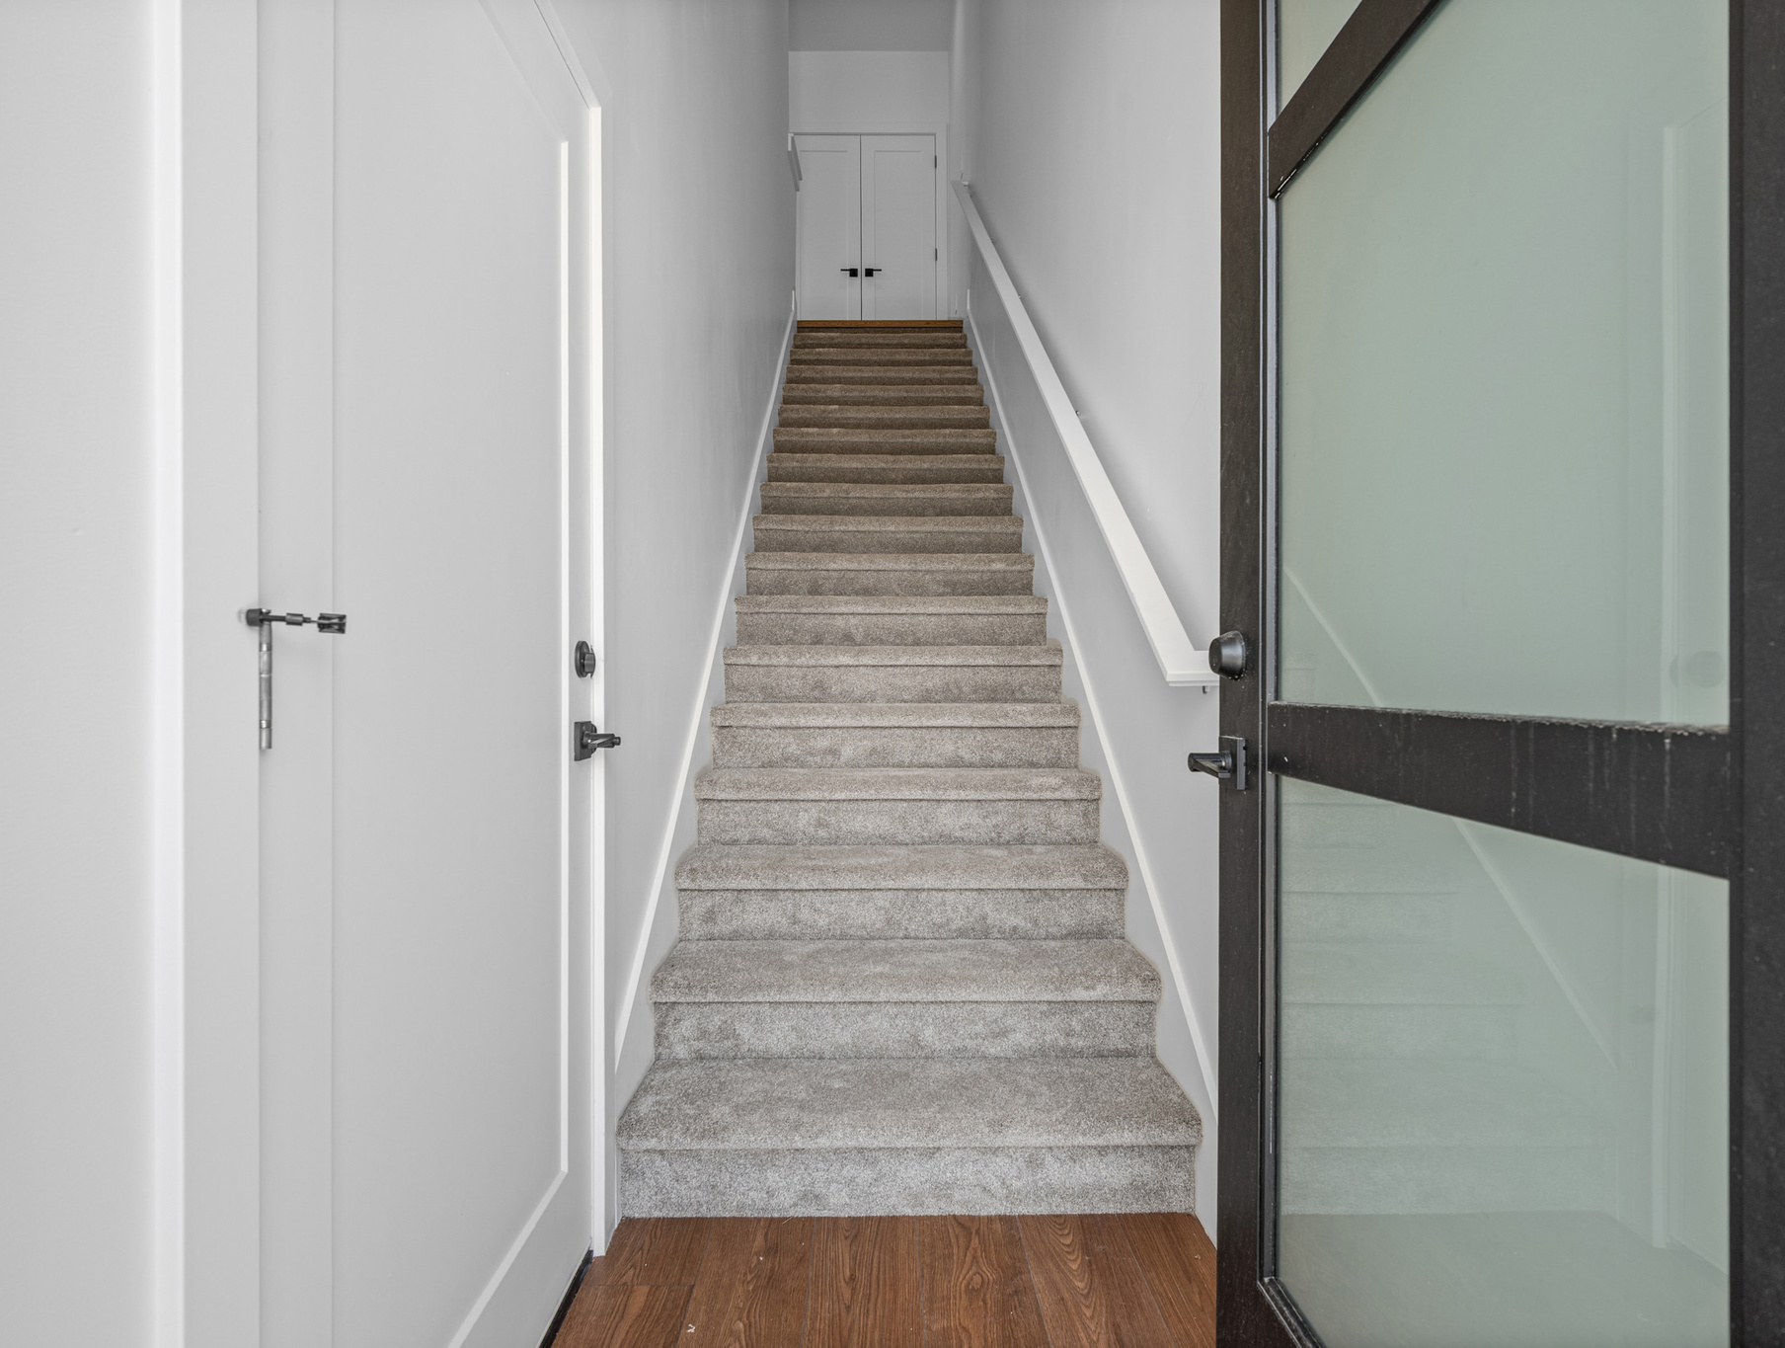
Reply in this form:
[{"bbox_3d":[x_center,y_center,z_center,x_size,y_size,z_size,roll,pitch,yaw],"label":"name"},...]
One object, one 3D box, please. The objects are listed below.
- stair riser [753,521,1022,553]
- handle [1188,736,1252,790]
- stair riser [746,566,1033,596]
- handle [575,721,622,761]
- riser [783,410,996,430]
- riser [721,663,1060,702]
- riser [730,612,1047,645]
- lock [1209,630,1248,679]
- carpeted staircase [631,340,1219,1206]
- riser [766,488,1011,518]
[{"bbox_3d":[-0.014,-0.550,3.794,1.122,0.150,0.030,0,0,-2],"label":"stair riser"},{"bbox_3d":[0.408,0.112,1.112,0.058,0.064,0.125,0,0,0],"label":"handle"},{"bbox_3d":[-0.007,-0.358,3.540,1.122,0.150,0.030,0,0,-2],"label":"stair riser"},{"bbox_3d":[-0.478,0.109,1.446,0.066,0.064,0.127,0,0,-2],"label":"handle"},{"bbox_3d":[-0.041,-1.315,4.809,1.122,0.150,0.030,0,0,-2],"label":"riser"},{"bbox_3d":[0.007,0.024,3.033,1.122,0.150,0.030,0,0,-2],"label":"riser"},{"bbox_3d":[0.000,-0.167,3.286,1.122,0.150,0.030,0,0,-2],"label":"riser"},{"bbox_3d":[0.423,-0.025,1.143,0.027,0.062,0.062,0,0,0],"label":"lock"},{"bbox_3d":[-0.017,-0.666,3.911,1.122,3.441,4.376,0,0,-2],"label":"carpeted staircase"},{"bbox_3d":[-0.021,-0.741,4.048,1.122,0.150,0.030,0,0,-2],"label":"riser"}]

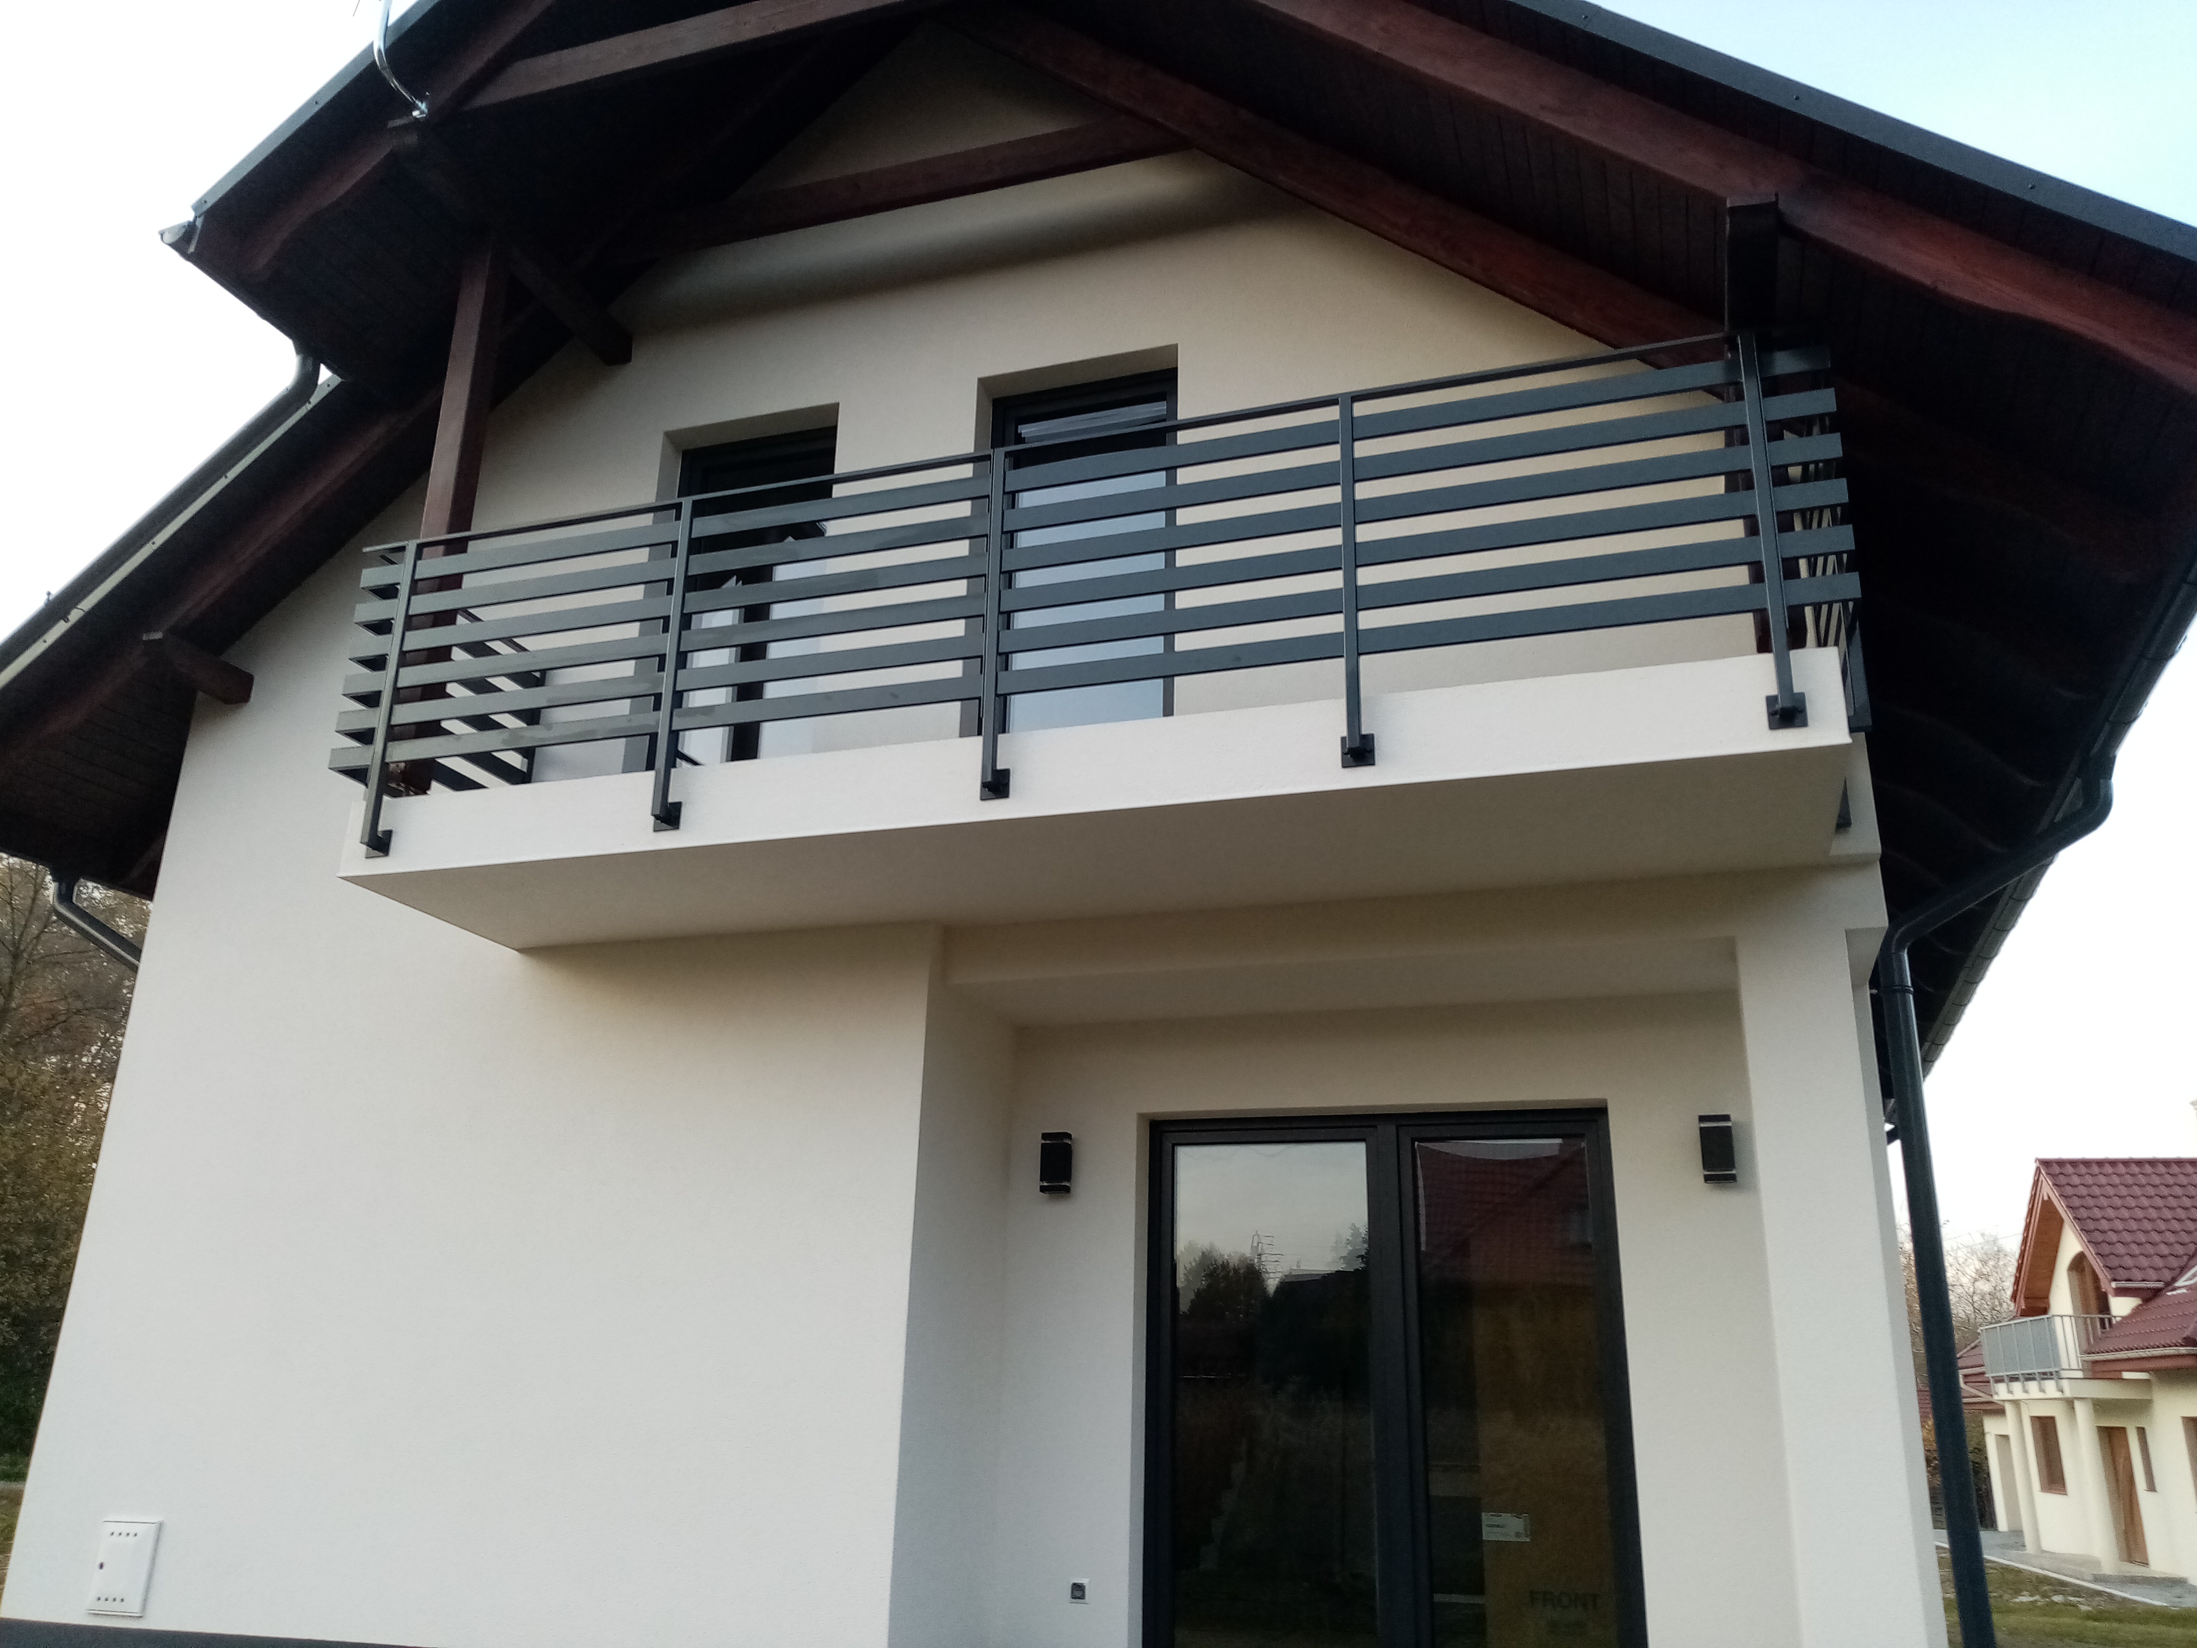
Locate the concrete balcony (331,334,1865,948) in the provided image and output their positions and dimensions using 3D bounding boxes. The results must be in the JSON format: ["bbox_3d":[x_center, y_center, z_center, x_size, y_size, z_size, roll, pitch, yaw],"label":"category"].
[{"bbox_3d":[-0.207,-0.489,6.168,5.456,1.358,1.255,-5,-19,18],"label":"concrete balcony"}]

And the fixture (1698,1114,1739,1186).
[{"bbox_3d":[2.370,1.250,6.317,0.114,0.242,0.090,-5,-19,18],"label":"fixture"}]

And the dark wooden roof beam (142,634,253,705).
[{"bbox_3d":[-4.455,-0.766,8.152,0.150,0.155,0.550,-5,-19,18],"label":"dark wooden roof beam"}]

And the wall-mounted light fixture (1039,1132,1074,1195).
[{"bbox_3d":[-0.177,1.473,7.137,0.114,0.242,0.090,-5,-19,18],"label":"wall-mounted light fixture"}]

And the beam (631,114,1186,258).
[{"bbox_3d":[-0.989,-2.864,7.469,2.883,0.211,0.060,-5,-19,18],"label":"beam"}]

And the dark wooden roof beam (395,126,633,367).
[{"bbox_3d":[-2.644,-2.614,7.572,0.135,0.155,1.580,-5,-19,18],"label":"dark wooden roof beam"}]

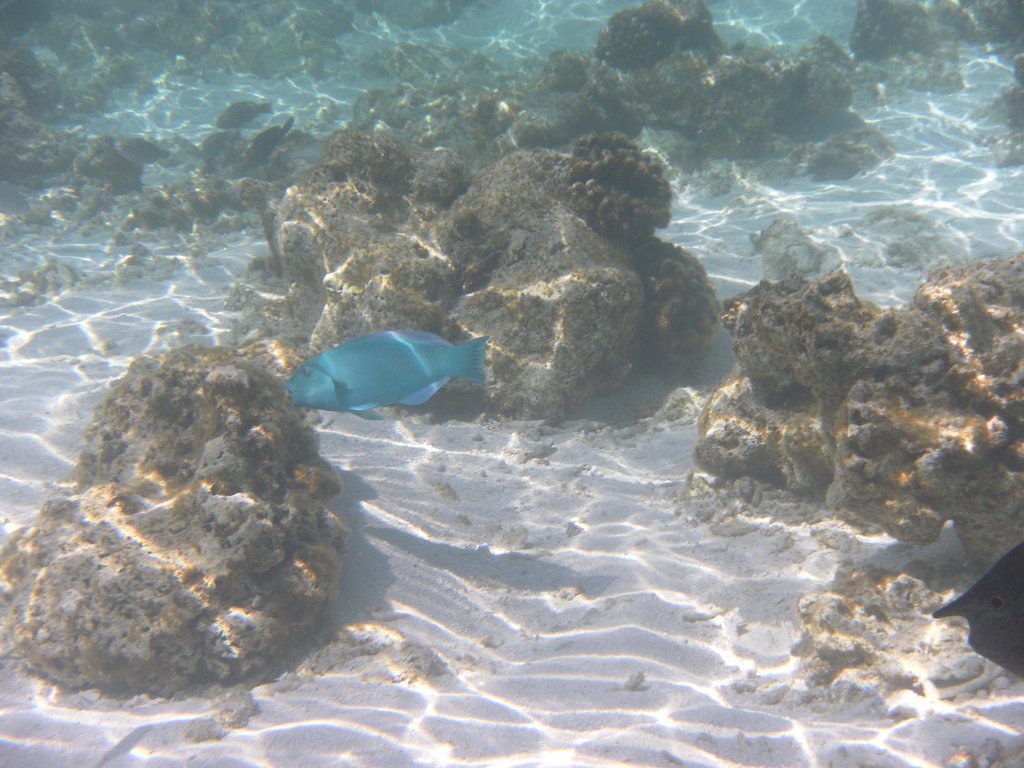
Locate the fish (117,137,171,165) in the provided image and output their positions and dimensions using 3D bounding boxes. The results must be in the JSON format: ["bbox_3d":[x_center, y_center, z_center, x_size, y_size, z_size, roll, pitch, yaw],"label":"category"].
[{"bbox_3d":[-1.070,-0.677,6.000,0.165,0.076,0.035,7,18,-2],"label":"fish"}]

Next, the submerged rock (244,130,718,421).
[{"bbox_3d":[-0.063,-0.279,4.270,0.970,0.480,0.720,0,18,0],"label":"submerged rock"}]

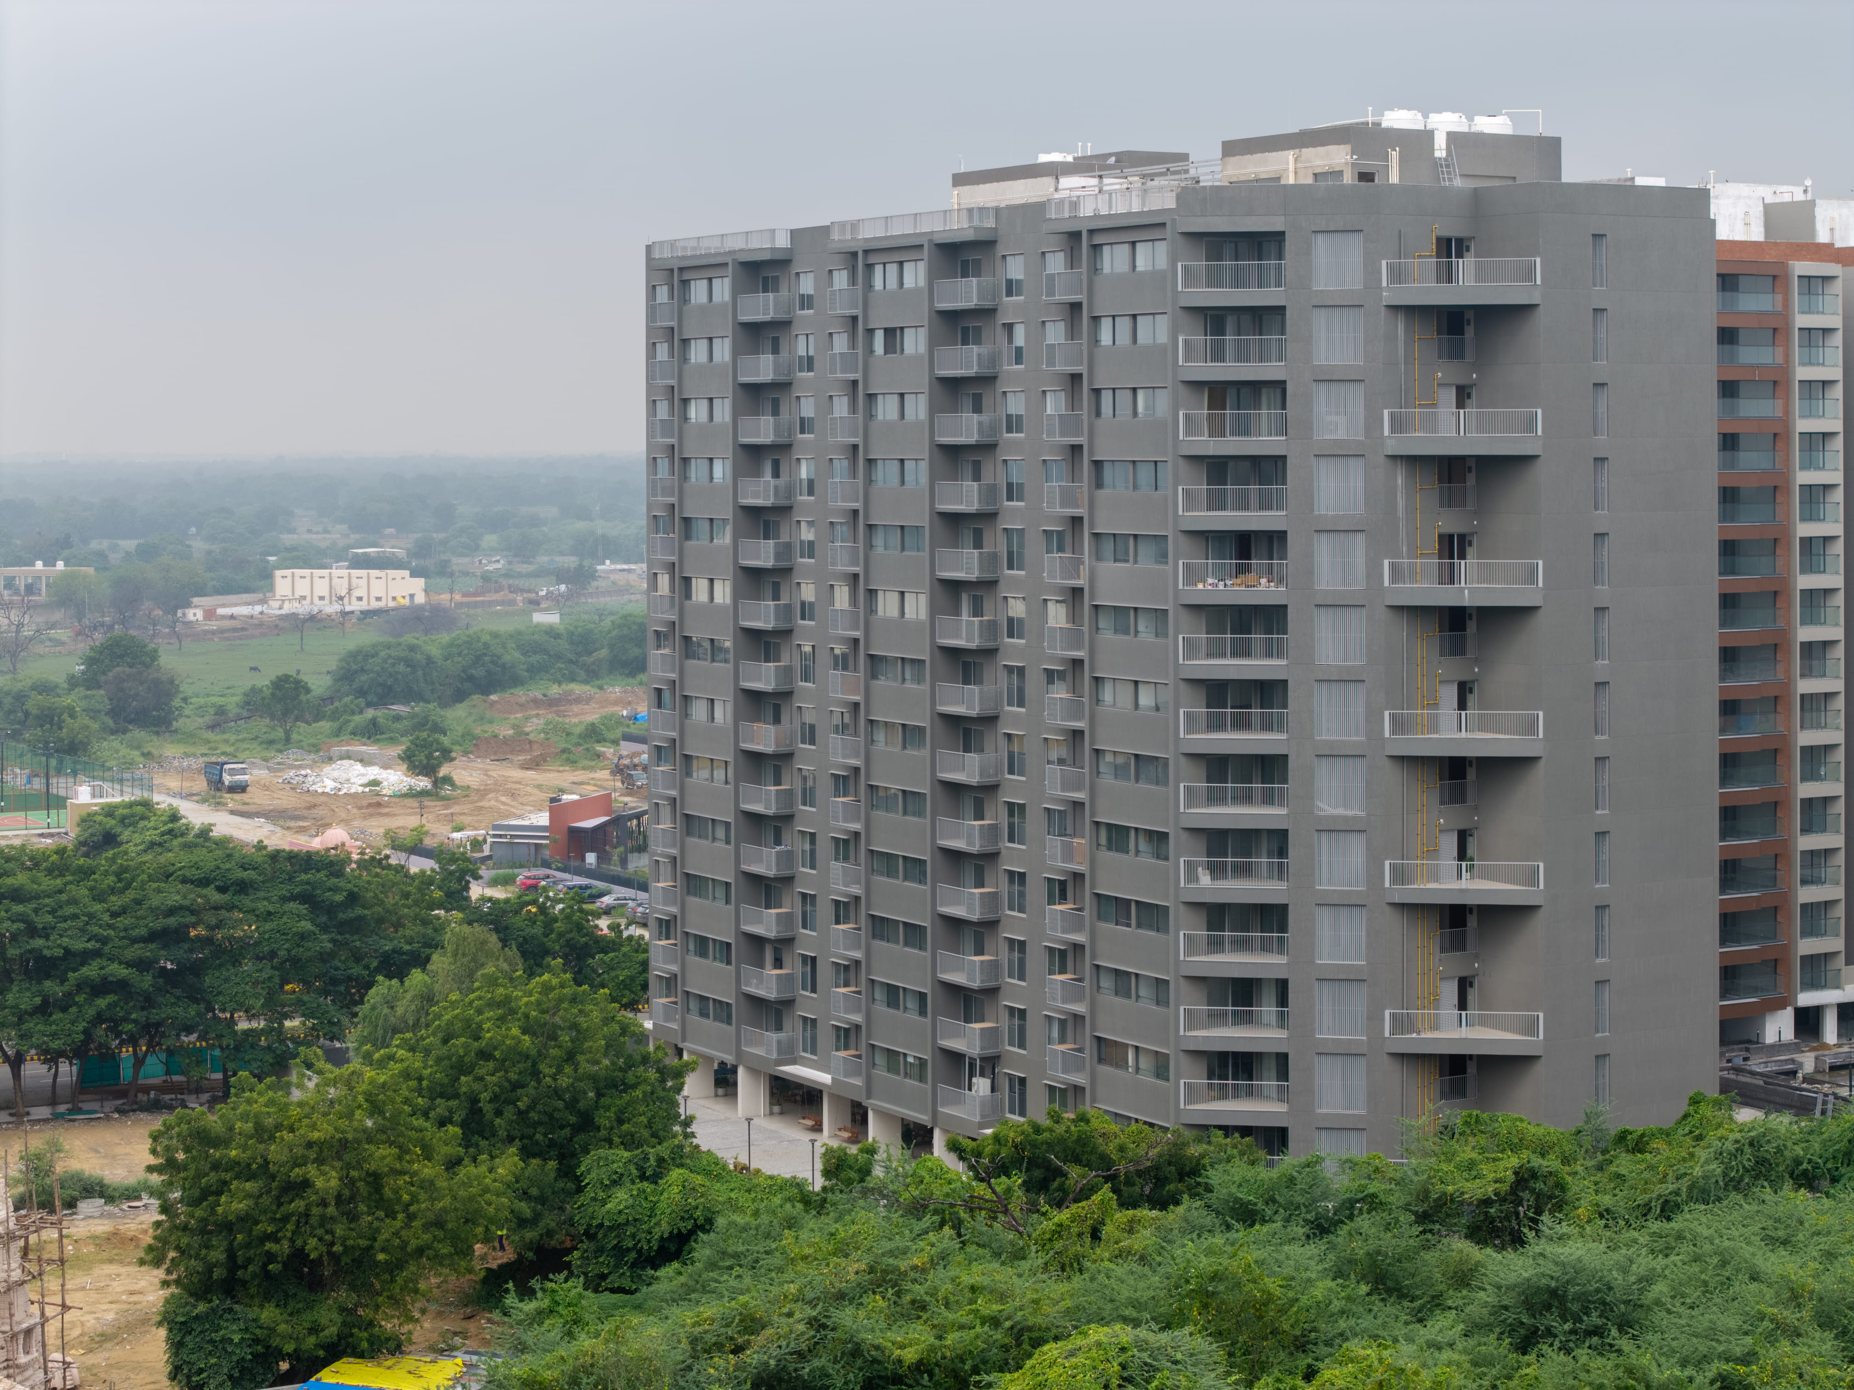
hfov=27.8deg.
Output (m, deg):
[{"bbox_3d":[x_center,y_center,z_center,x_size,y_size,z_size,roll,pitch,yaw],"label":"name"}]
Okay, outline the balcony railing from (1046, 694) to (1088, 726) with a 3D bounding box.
[{"bbox_3d":[6.251,0.660,155.926,1.082,1.111,2.999,-2,4,-30],"label":"balcony railing"}]

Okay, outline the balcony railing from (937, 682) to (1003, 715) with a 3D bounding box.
[{"bbox_3d":[1.804,0.124,163.667,1.121,1.111,3.491,-2,4,-30],"label":"balcony railing"}]

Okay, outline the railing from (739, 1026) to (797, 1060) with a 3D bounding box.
[{"bbox_3d":[-7.628,16.930,182.954,1.200,1.150,3.570,-2,3,-30],"label":"railing"}]

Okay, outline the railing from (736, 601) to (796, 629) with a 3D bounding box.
[{"bbox_3d":[-7.825,-4.016,183.800,1.180,1.140,3.480,-2,3,-30],"label":"railing"}]

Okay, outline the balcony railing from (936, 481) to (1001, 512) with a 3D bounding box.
[{"bbox_3d":[1.805,-8.922,167.100,1.180,1.140,3.480,-2,3,-30],"label":"balcony railing"}]

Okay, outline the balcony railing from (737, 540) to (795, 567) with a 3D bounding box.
[{"bbox_3d":[-7.688,-6.852,179.894,1.121,1.111,3.501,-2,4,-30],"label":"balcony railing"}]

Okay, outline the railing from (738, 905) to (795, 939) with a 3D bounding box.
[{"bbox_3d":[-7.744,10.999,183.157,1.200,1.150,3.570,-2,3,-30],"label":"railing"}]

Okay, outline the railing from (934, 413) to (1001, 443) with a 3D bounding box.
[{"bbox_3d":[1.799,-11.878,166.572,1.200,1.150,3.570,-2,3,-30],"label":"railing"}]

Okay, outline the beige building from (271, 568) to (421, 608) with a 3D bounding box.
[{"bbox_3d":[-121.310,-22.291,785.000,27.500,7.500,13.500,1,3,20],"label":"beige building"}]

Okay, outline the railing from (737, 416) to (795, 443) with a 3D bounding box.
[{"bbox_3d":[-7.872,-13.024,183.800,1.180,1.140,3.480,-2,3,-30],"label":"railing"}]

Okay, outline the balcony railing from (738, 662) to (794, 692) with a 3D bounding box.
[{"bbox_3d":[-7.799,-0.991,183.252,1.200,1.150,3.570,-2,3,-30],"label":"balcony railing"}]

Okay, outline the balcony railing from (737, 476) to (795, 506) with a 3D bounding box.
[{"bbox_3d":[-7.696,-9.784,179.720,1.121,1.111,3.501,-2,4,-30],"label":"balcony railing"}]

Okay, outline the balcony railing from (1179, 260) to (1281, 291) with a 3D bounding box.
[{"bbox_3d":[12.267,-16.826,150.700,4.300,1.140,0.110,0,2,9],"label":"balcony railing"}]

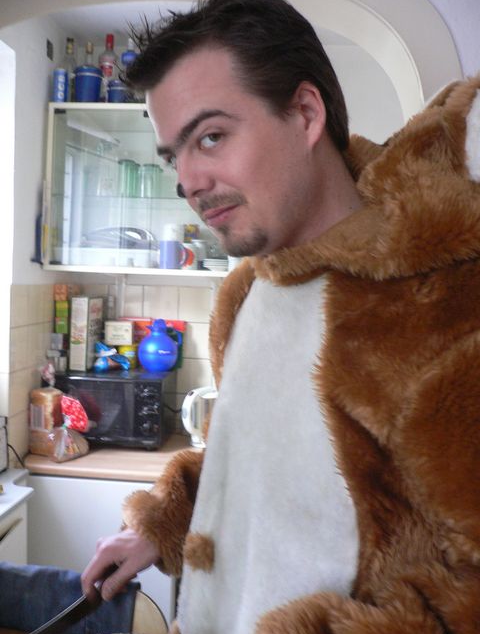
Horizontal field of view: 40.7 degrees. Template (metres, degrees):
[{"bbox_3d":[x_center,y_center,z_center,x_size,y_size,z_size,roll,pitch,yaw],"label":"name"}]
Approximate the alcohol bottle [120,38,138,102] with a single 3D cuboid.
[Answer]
[{"bbox_3d":[-0.424,-0.927,2.490,0.070,0.282,0.070,3,4,5],"label":"alcohol bottle"}]

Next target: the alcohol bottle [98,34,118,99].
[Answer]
[{"bbox_3d":[-0.509,-0.942,2.507,0.078,0.302,0.078,3,4,5],"label":"alcohol bottle"}]

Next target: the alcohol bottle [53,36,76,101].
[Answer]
[{"bbox_3d":[-0.664,-0.941,2.522,0.075,0.287,0.075,3,4,5],"label":"alcohol bottle"}]

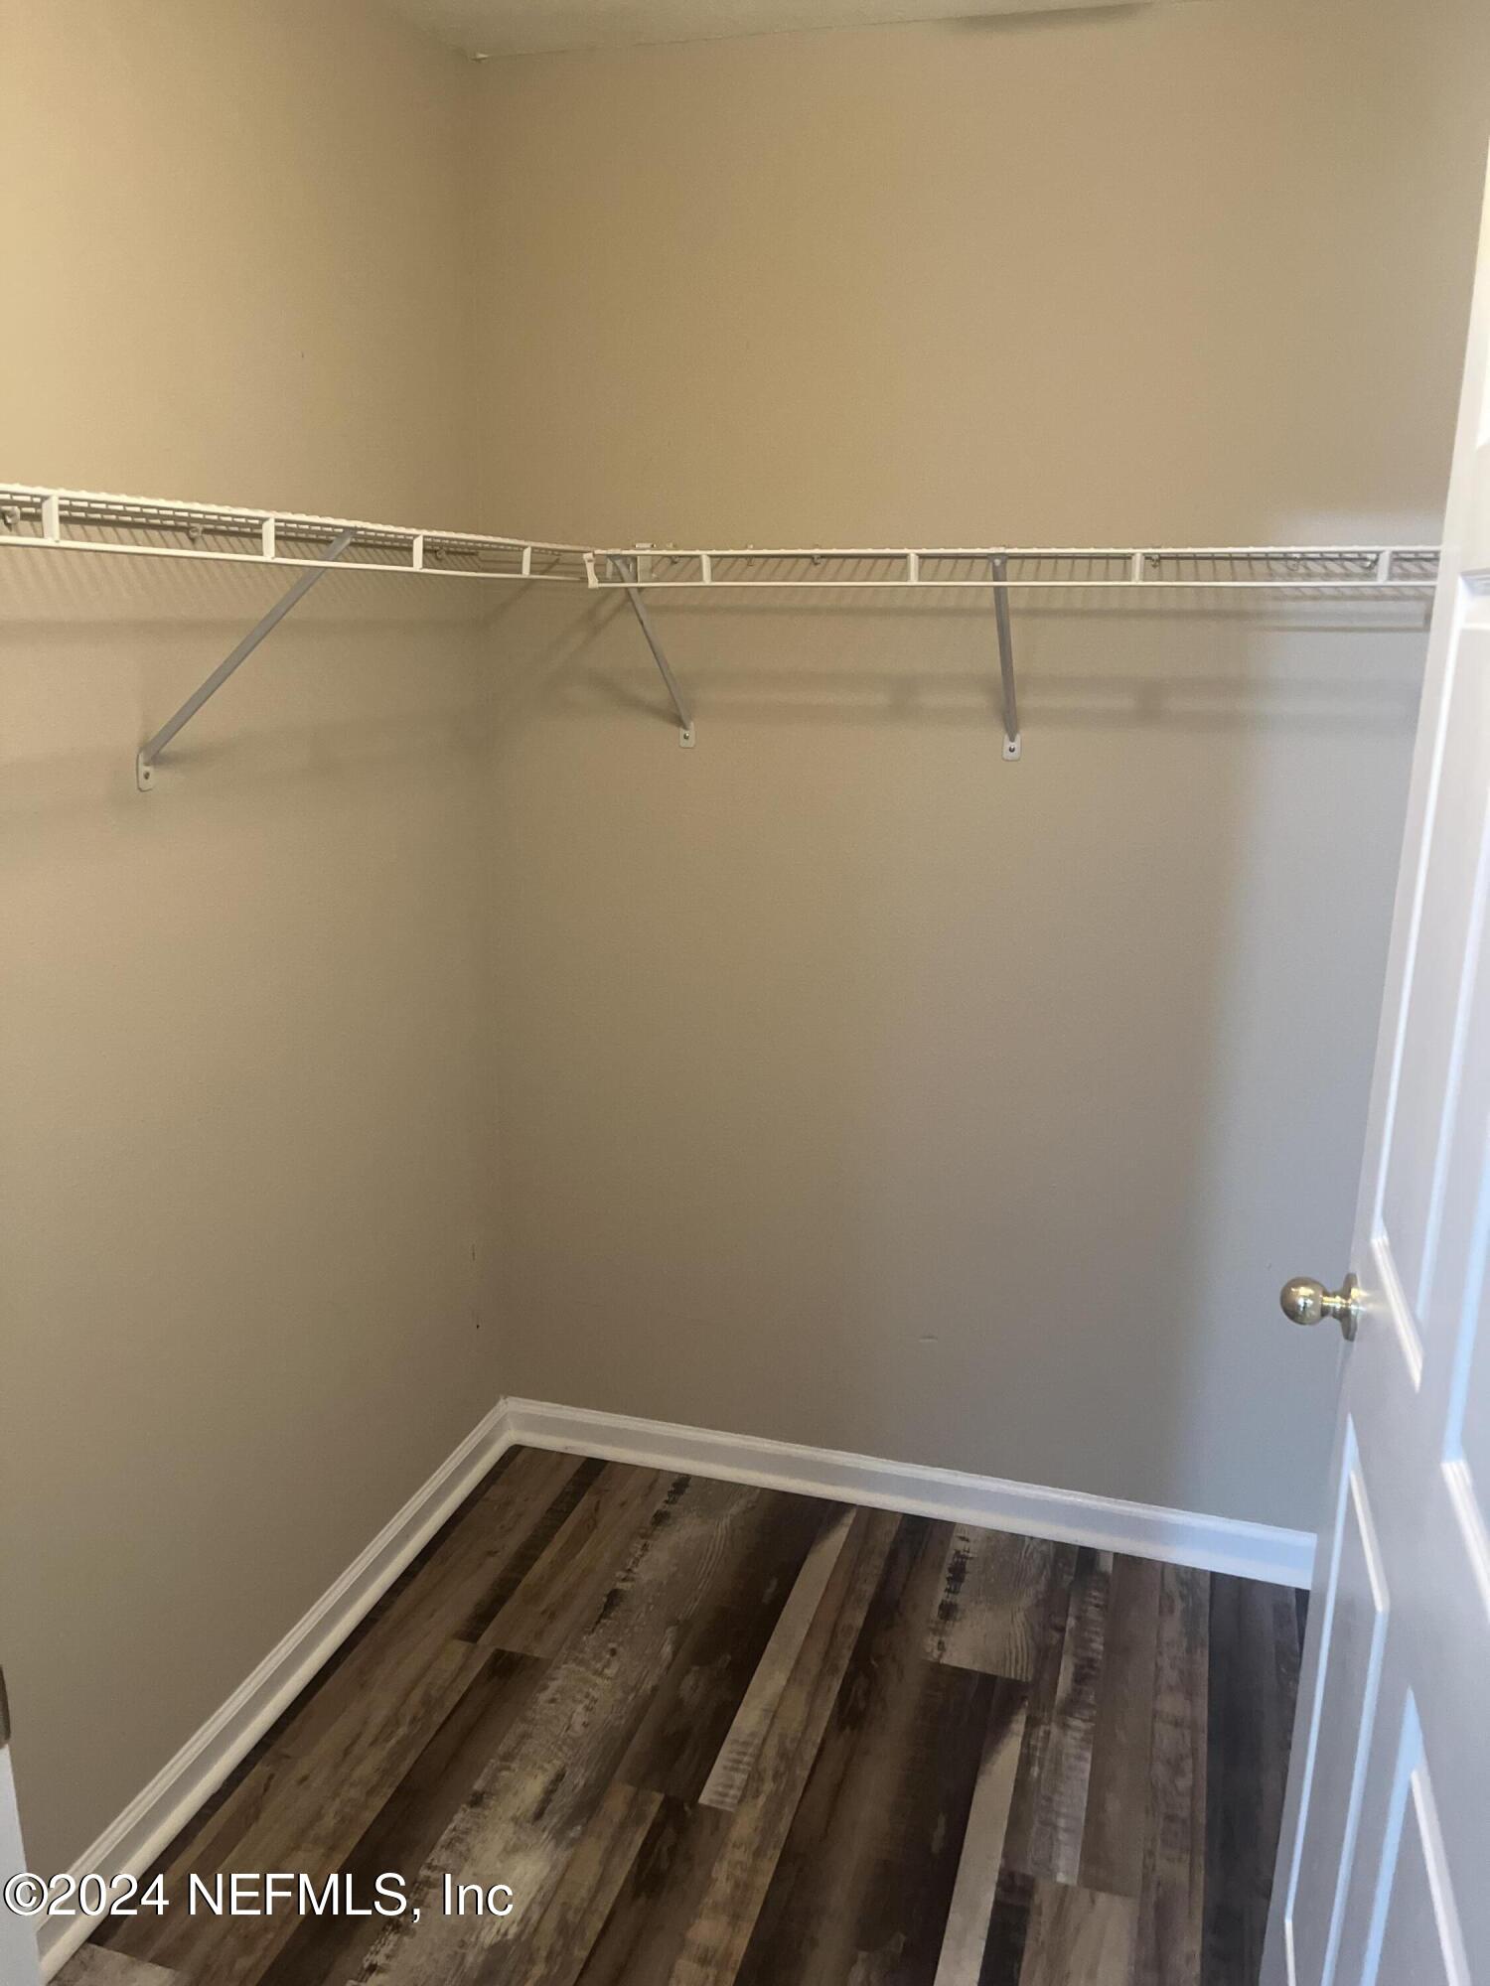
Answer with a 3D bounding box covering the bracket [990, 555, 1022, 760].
[{"bbox_3d":[0.387,-0.490,2.216,0.027,0.311,0.312,5,15,16],"label":"bracket"}]

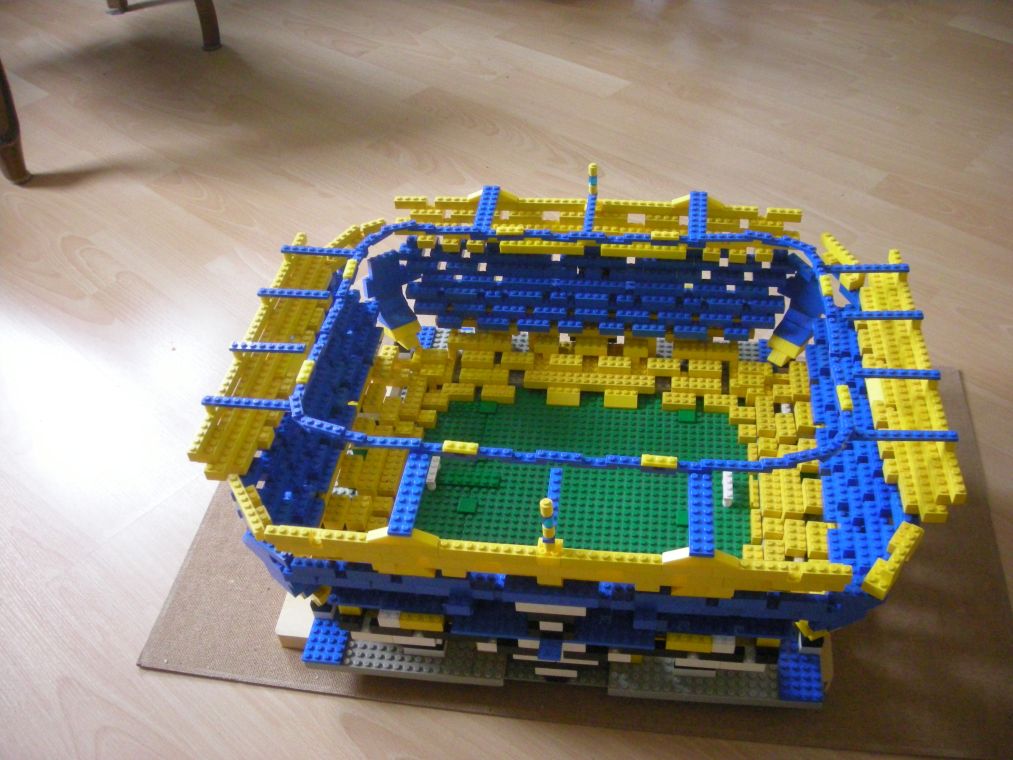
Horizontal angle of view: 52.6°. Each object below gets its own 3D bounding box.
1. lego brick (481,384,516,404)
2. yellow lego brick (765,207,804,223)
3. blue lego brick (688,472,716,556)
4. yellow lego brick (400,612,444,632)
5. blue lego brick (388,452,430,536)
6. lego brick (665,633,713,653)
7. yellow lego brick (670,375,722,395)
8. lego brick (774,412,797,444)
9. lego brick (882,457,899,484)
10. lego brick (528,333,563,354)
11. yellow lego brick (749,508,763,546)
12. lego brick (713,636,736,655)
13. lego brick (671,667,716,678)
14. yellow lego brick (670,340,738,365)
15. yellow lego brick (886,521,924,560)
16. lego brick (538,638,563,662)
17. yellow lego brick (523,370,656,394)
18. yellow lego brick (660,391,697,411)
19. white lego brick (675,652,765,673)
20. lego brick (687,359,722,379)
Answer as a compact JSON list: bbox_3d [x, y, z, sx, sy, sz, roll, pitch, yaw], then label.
[{"bbox_3d":[-0.007,0.014,1.007,0.032,0.011,0.016,2,42,8],"label":"lego brick"},{"bbox_3d":[0.254,-0.151,0.940,0.032,0.011,0.008,2,42,8],"label":"yellow lego brick"},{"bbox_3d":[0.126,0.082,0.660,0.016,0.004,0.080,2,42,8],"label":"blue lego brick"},{"bbox_3d":[-0.060,0.172,0.742,0.032,0.011,0.015,2,42,8],"label":"yellow lego brick"},{"bbox_3d":[-0.064,0.074,0.686,0.016,0.005,0.080,2,42,8],"label":"blue lego brick"},{"bbox_3d":[0.127,0.180,0.715,0.032,0.011,0.015,2,42,8],"label":"lego brick"},{"bbox_3d":[0.182,0.006,0.985,0.048,0.011,0.016,2,42,8],"label":"yellow lego brick"},{"bbox_3d":[0.252,0.043,0.923,0.016,0.011,0.032,2,42,8],"label":"lego brick"},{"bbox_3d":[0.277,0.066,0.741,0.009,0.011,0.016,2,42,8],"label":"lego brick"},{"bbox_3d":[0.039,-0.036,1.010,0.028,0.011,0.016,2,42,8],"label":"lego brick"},{"bbox_3d":[0.208,0.122,0.853,0.009,0.011,0.032,2,42,8],"label":"yellow lego brick"},{"bbox_3d":[0.155,0.185,0.733,0.016,0.011,0.016,2,42,8],"label":"lego brick"},{"bbox_3d":[0.140,0.214,0.762,0.032,0.011,0.008,2,42,8],"label":"lego brick"},{"bbox_3d":[0.194,-0.029,0.994,0.064,0.011,0.016,2,42,8],"label":"yellow lego brick"},{"bbox_3d":[0.254,0.102,0.656,0.016,0.011,0.024,24,49,29],"label":"yellow lego brick"},{"bbox_3d":[0.031,0.189,0.716,0.016,0.011,0.016,2,42,8],"label":"lego brick"},{"bbox_3d":[0.082,0.002,0.993,0.128,0.011,0.016,2,42,8],"label":"yellow lego brick"},{"bbox_3d":[0.165,0.021,0.979,0.032,0.011,0.016,2,42,8],"label":"yellow lego brick"},{"bbox_3d":[0.153,0.201,0.737,0.064,0.011,0.009,2,42,8],"label":"white lego brick"},{"bbox_3d":[0.192,-0.011,0.988,0.032,0.011,0.016,2,42,8],"label":"lego brick"}]

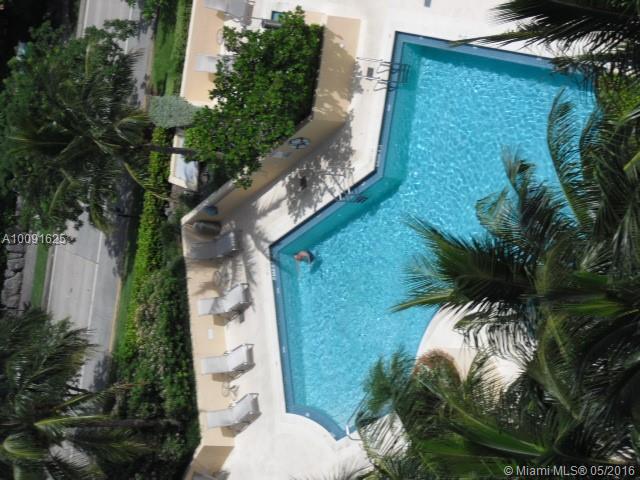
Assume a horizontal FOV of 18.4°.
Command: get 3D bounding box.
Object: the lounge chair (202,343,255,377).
[{"bbox_3d":[-3.055,3.993,65.551,1.892,1.057,0.651,-31,60,58],"label":"lounge chair"}]

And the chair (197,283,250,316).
[{"bbox_3d":[-3.235,2.024,66.101,1.892,1.057,0.651,-33,58,57],"label":"chair"}]

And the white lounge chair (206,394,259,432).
[{"bbox_3d":[-2.856,5.623,64.999,1.892,1.057,0.651,-37,55,56],"label":"white lounge chair"}]

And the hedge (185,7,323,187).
[{"bbox_3d":[-2.176,-4.275,60.971,4.056,2.924,5.188,25,109,61],"label":"hedge"}]

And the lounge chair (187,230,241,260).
[{"bbox_3d":[-3.522,0.232,66.837,1.892,1.057,0.651,-27,63,59],"label":"lounge chair"}]

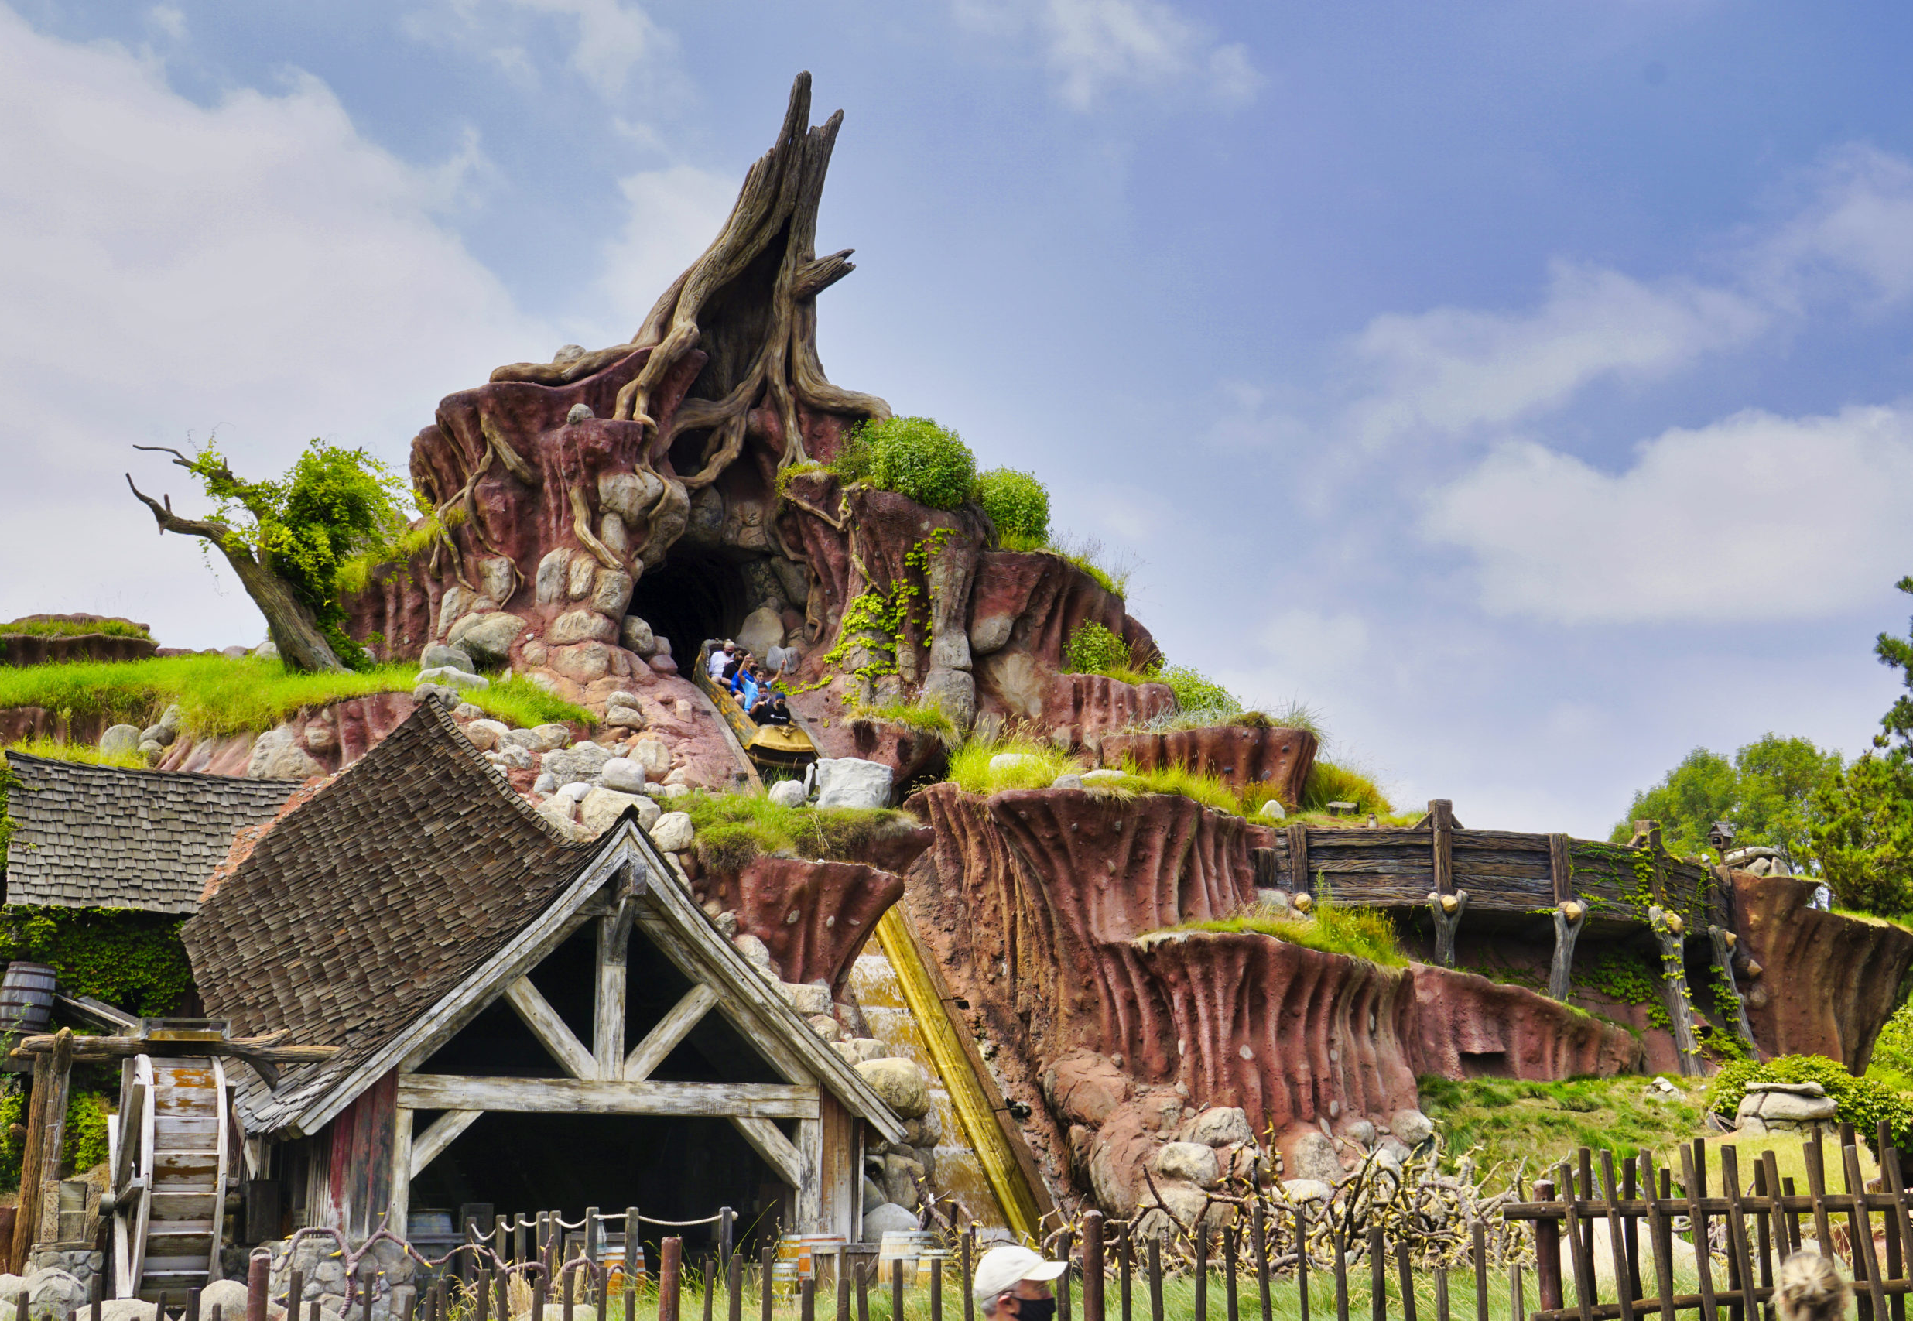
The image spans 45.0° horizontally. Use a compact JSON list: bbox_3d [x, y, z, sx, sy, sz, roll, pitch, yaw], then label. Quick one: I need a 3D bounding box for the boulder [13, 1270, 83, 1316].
[{"bbox_3d":[-10.061,7.035,25.585,0.772,0.576,0.800,-1,-13,0],"label":"boulder"}]

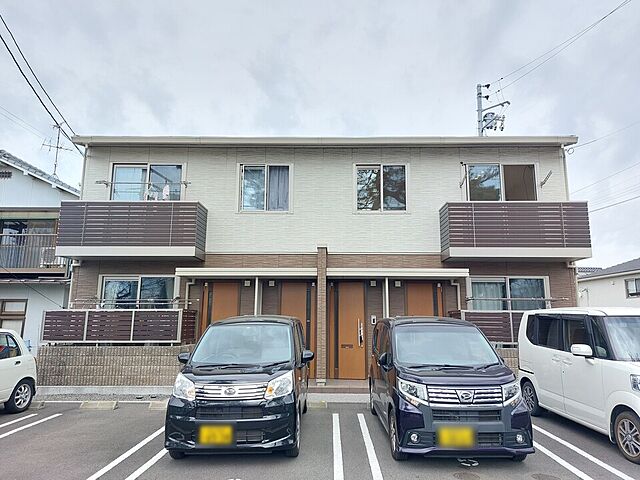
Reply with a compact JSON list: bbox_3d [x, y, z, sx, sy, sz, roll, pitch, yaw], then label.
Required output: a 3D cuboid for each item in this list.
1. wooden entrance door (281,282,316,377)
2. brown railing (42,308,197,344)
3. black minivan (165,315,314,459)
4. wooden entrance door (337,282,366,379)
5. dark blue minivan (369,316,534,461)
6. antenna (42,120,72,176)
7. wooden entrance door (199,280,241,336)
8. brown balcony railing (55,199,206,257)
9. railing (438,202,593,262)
[{"bbox_3d":[-0.509,2.112,10.437,0.846,2.216,0.080,0,-10,1],"label":"wooden entrance door"},{"bbox_3d":[-4.398,1.916,9.821,3.010,0.726,0.900,0,-10,1],"label":"brown railing"},{"bbox_3d":[-0.971,1.906,6.341,1.500,1.637,3.410,0,-10,1],"label":"black minivan"},{"bbox_3d":[0.665,2.115,10.420,0.846,2.224,0.080,0,-10,1],"label":"wooden entrance door"},{"bbox_3d":[1.601,1.905,6.247,1.500,1.637,3.410,0,-10,1],"label":"dark blue minivan"},{"bbox_3d":[-9.052,-3.138,15.300,0.900,1.750,1.050,8,-13,-36],"label":"antenna"},{"bbox_3d":[-2.336,2.112,10.463,0.872,2.210,0.080,0,-10,1],"label":"wooden entrance door"},{"bbox_3d":[-4.344,-0.181,10.478,3.159,1.272,0.850,0,-10,1],"label":"brown balcony railing"},{"bbox_3d":[4.472,-0.167,10.351,3.132,1.256,0.850,0,-10,1],"label":"railing"}]

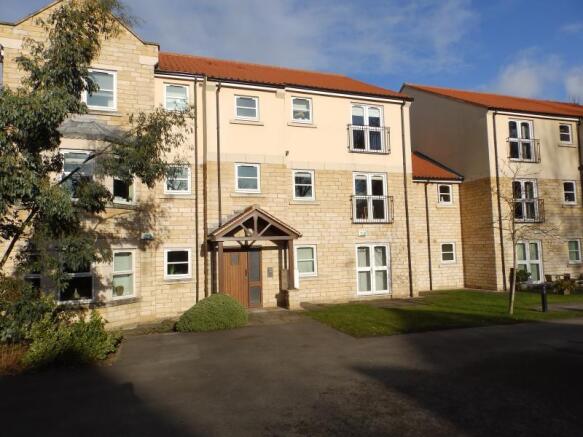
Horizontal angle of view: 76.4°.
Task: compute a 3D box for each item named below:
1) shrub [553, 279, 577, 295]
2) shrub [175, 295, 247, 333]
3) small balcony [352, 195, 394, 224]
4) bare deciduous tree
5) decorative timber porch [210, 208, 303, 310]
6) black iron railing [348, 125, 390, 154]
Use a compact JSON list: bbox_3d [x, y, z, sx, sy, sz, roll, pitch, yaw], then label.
[{"bbox_3d":[11.019,2.745,14.954,0.780,0.620,0.700,-4,-5,36],"label":"shrub"},{"bbox_3d":[-2.277,2.653,10.734,2.000,0.860,1.600,0,-4,-16],"label":"shrub"},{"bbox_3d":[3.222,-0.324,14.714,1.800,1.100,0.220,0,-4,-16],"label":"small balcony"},{"bbox_3d":[6.998,0.565,11.057,1.720,4.630,1.650,-4,-5,32],"label":"bare deciduous tree"},{"bbox_3d":[-1.272,1.388,12.669,3.030,3.600,1.350,0,-4,-16],"label":"decorative timber porch"},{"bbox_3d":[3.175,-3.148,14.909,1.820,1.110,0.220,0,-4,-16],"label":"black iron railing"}]

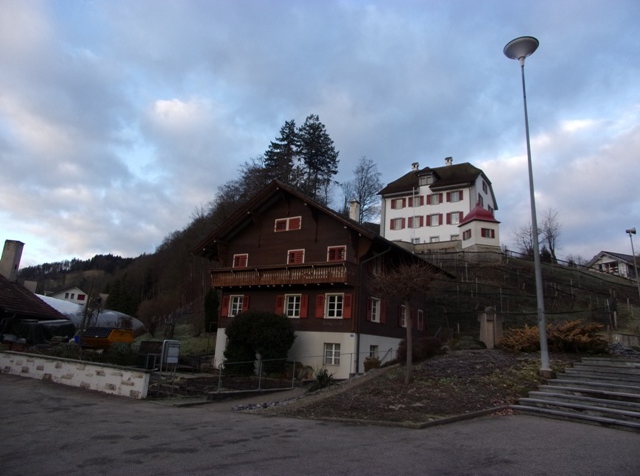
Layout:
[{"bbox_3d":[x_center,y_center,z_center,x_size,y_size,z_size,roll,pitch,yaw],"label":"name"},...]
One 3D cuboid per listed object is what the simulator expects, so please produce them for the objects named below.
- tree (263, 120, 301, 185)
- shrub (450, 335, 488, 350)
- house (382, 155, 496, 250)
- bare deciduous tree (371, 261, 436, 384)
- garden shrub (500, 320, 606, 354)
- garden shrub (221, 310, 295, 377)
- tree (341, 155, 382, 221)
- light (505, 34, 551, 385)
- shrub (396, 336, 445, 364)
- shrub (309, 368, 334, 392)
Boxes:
[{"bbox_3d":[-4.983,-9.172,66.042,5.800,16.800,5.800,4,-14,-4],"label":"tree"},{"bbox_3d":[5.479,3.894,17.071,1.400,0.580,1.100,-1,-15,18],"label":"shrub"},{"bbox_3d":[17.511,-4.121,68.192,14.100,15.400,13.200,-5,-17,31],"label":"house"},{"bbox_3d":[2.594,2.453,13.742,1.950,3.640,1.900,1,-14,11],"label":"bare deciduous tree"},{"bbox_3d":[7.209,3.165,14.517,3.250,0.960,1.900,-4,-16,26],"label":"garden shrub"},{"bbox_3d":[-2.847,4.852,21.429,3.200,2.853,2.900,3,-13,0],"label":"garden shrub"},{"bbox_3d":[6.698,-6.519,74.553,6.600,14.205,6.200,3,-13,0],"label":"tree"},{"bbox_3d":[6.183,-1.303,13.423,1.130,10.278,1.130,3,-13,0],"label":"light"},{"bbox_3d":[4.661,5.181,21.435,2.200,1.201,1.800,3,-13,0],"label":"shrub"},{"bbox_3d":[0.054,4.987,16.292,0.950,0.744,0.900,3,-13,0],"label":"shrub"}]

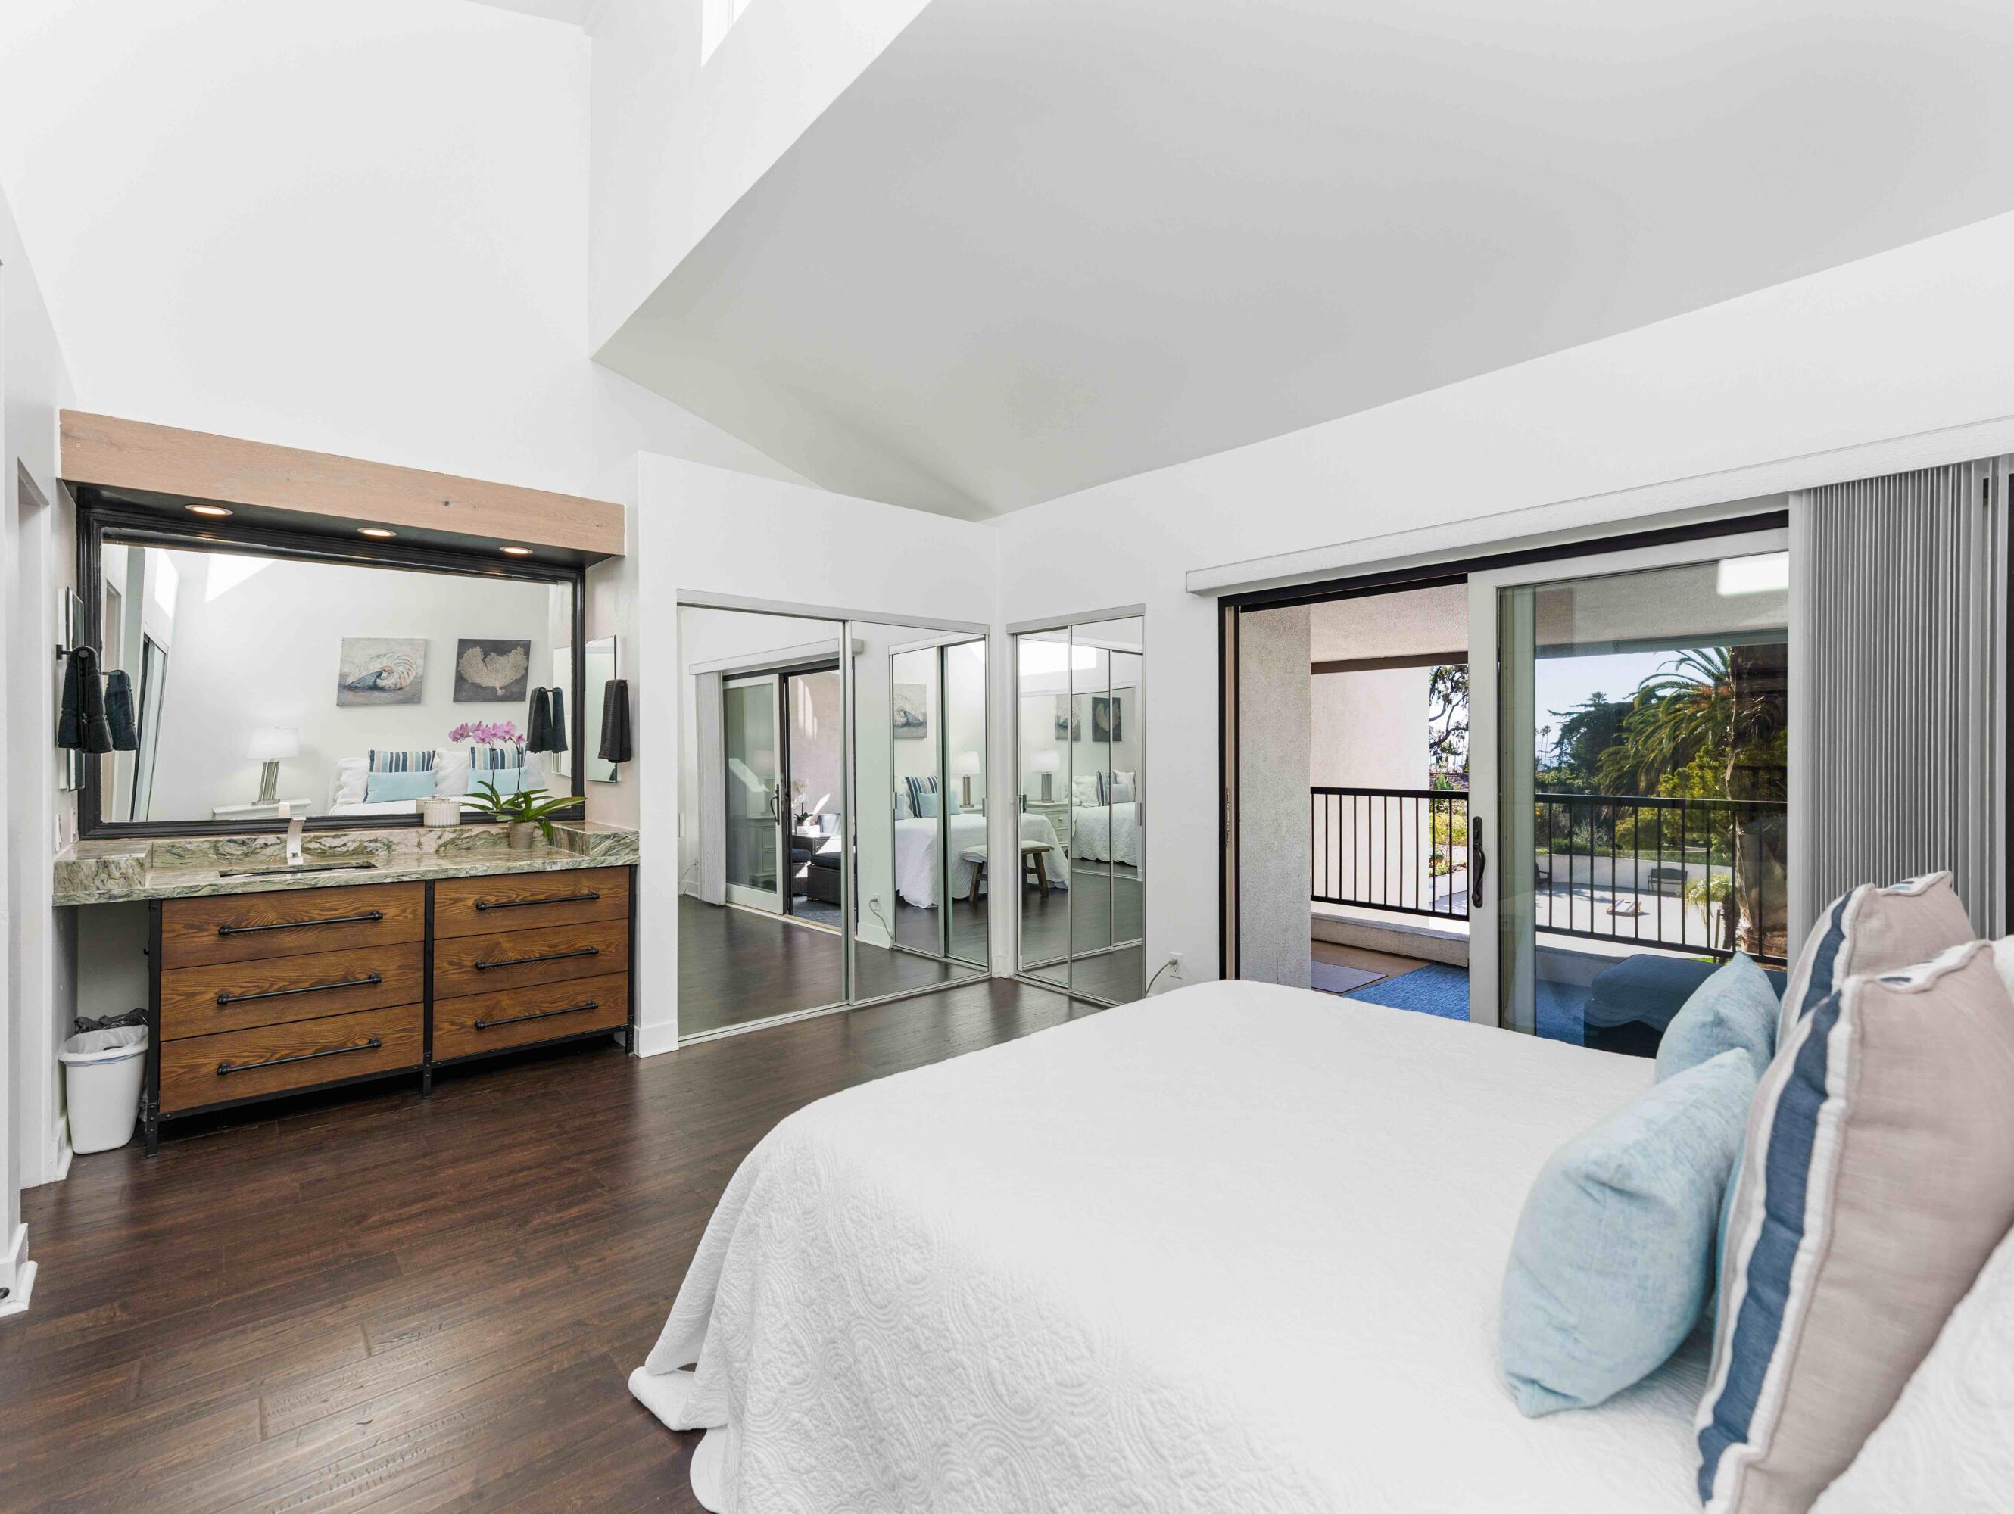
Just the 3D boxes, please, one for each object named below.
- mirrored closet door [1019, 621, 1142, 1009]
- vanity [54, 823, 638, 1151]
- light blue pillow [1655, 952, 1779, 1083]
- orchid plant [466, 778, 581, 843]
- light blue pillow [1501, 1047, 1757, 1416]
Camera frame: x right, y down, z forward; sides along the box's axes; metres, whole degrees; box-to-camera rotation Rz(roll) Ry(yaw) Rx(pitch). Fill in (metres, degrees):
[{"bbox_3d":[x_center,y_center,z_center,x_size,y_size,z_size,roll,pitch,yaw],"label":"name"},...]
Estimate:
[{"bbox_3d":[0.392,0.290,4.879,0.060,2.030,1.000,0,0,-40],"label":"mirrored closet door"},{"bbox_3d":[-2.536,0.820,3.608,1.775,0.985,0.740,0,0,-40],"label":"vanity"},{"bbox_3d":[1.178,0.495,1.474,0.480,0.285,0.130,0,13,-42],"label":"light blue pillow"},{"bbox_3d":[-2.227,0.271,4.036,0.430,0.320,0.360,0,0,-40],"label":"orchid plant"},{"bbox_3d":[0.701,0.500,0.970,0.480,0.285,0.140,0,14,-39],"label":"light blue pillow"}]

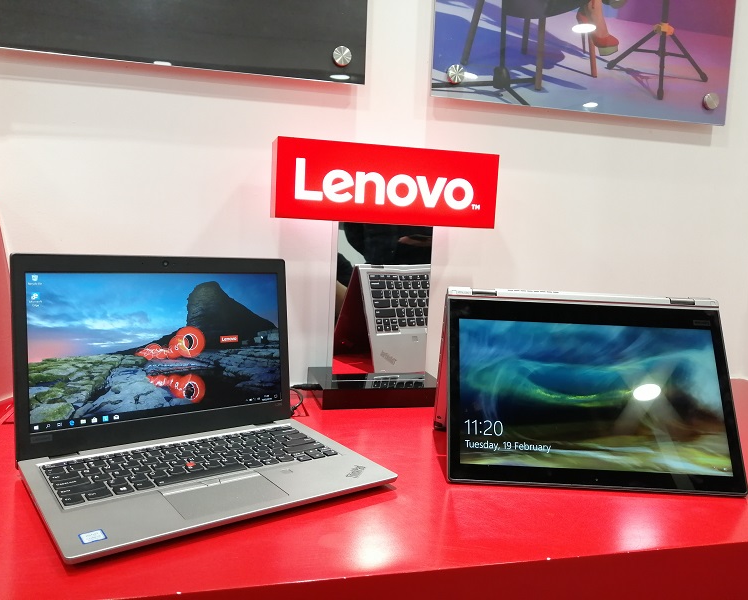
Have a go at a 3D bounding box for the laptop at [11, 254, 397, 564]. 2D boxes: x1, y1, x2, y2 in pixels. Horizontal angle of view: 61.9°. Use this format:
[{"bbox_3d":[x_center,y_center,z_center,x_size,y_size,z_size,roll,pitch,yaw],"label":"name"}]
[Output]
[{"bbox_3d":[-0.174,0.074,0.649,0.322,0.227,0.258,-2,7,-37],"label":"laptop"}]

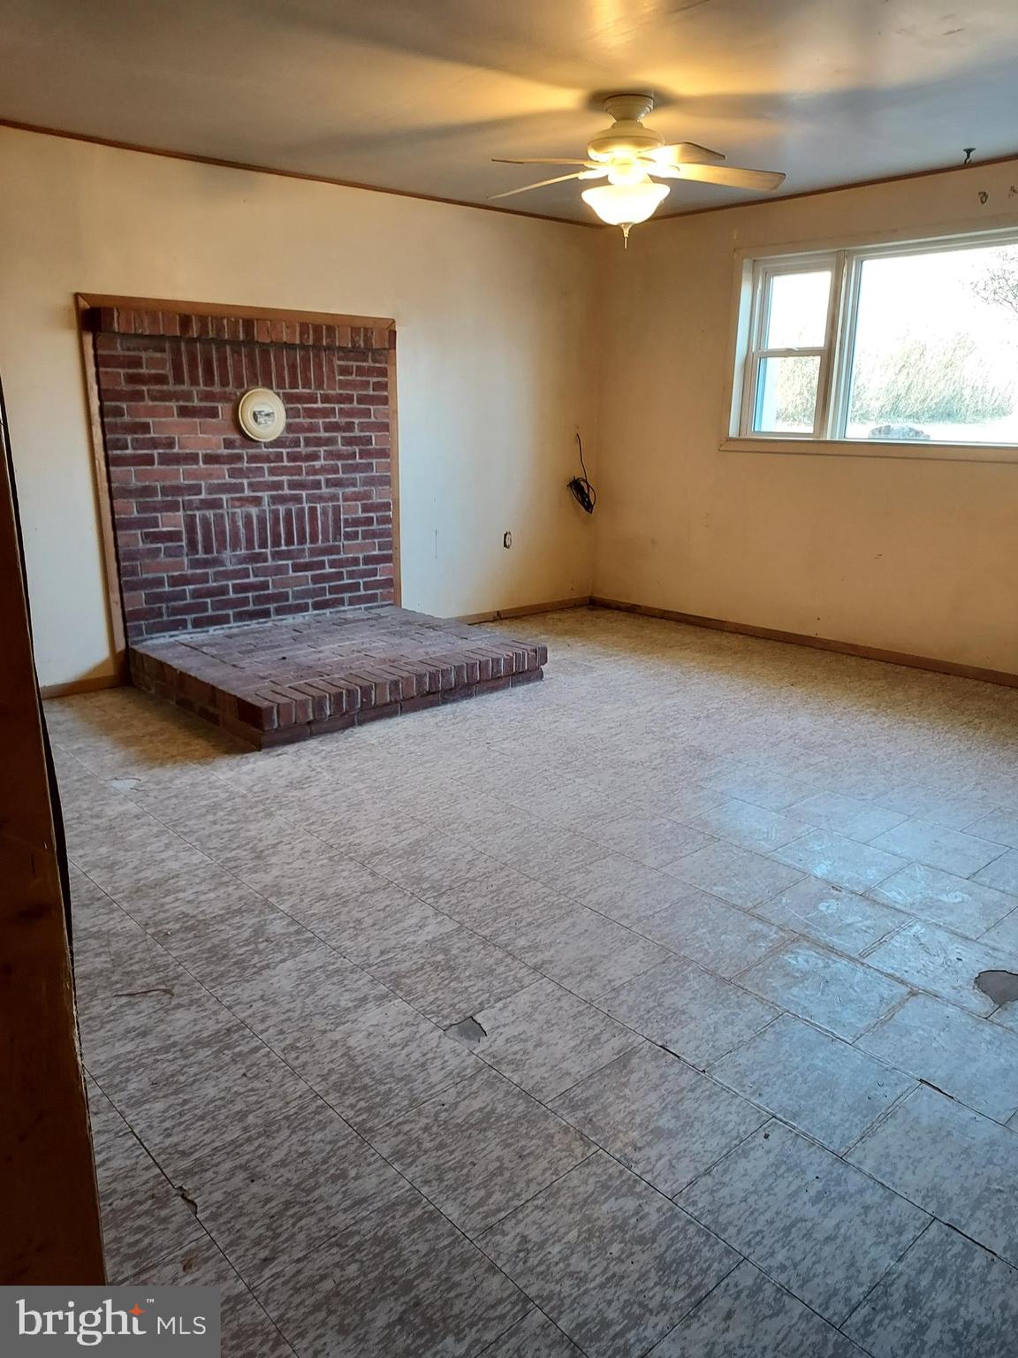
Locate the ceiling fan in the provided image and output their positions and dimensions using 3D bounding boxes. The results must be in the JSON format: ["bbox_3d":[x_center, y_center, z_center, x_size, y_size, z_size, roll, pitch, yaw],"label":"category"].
[{"bbox_3d":[0.421,-1.796,3.350,1.080,0.485,1.080,-13,21,-39],"label":"ceiling fan"}]

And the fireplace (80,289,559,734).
[{"bbox_3d":[-0.810,-0.813,4.340,1.610,1.720,1.270,-13,21,-39],"label":"fireplace"}]

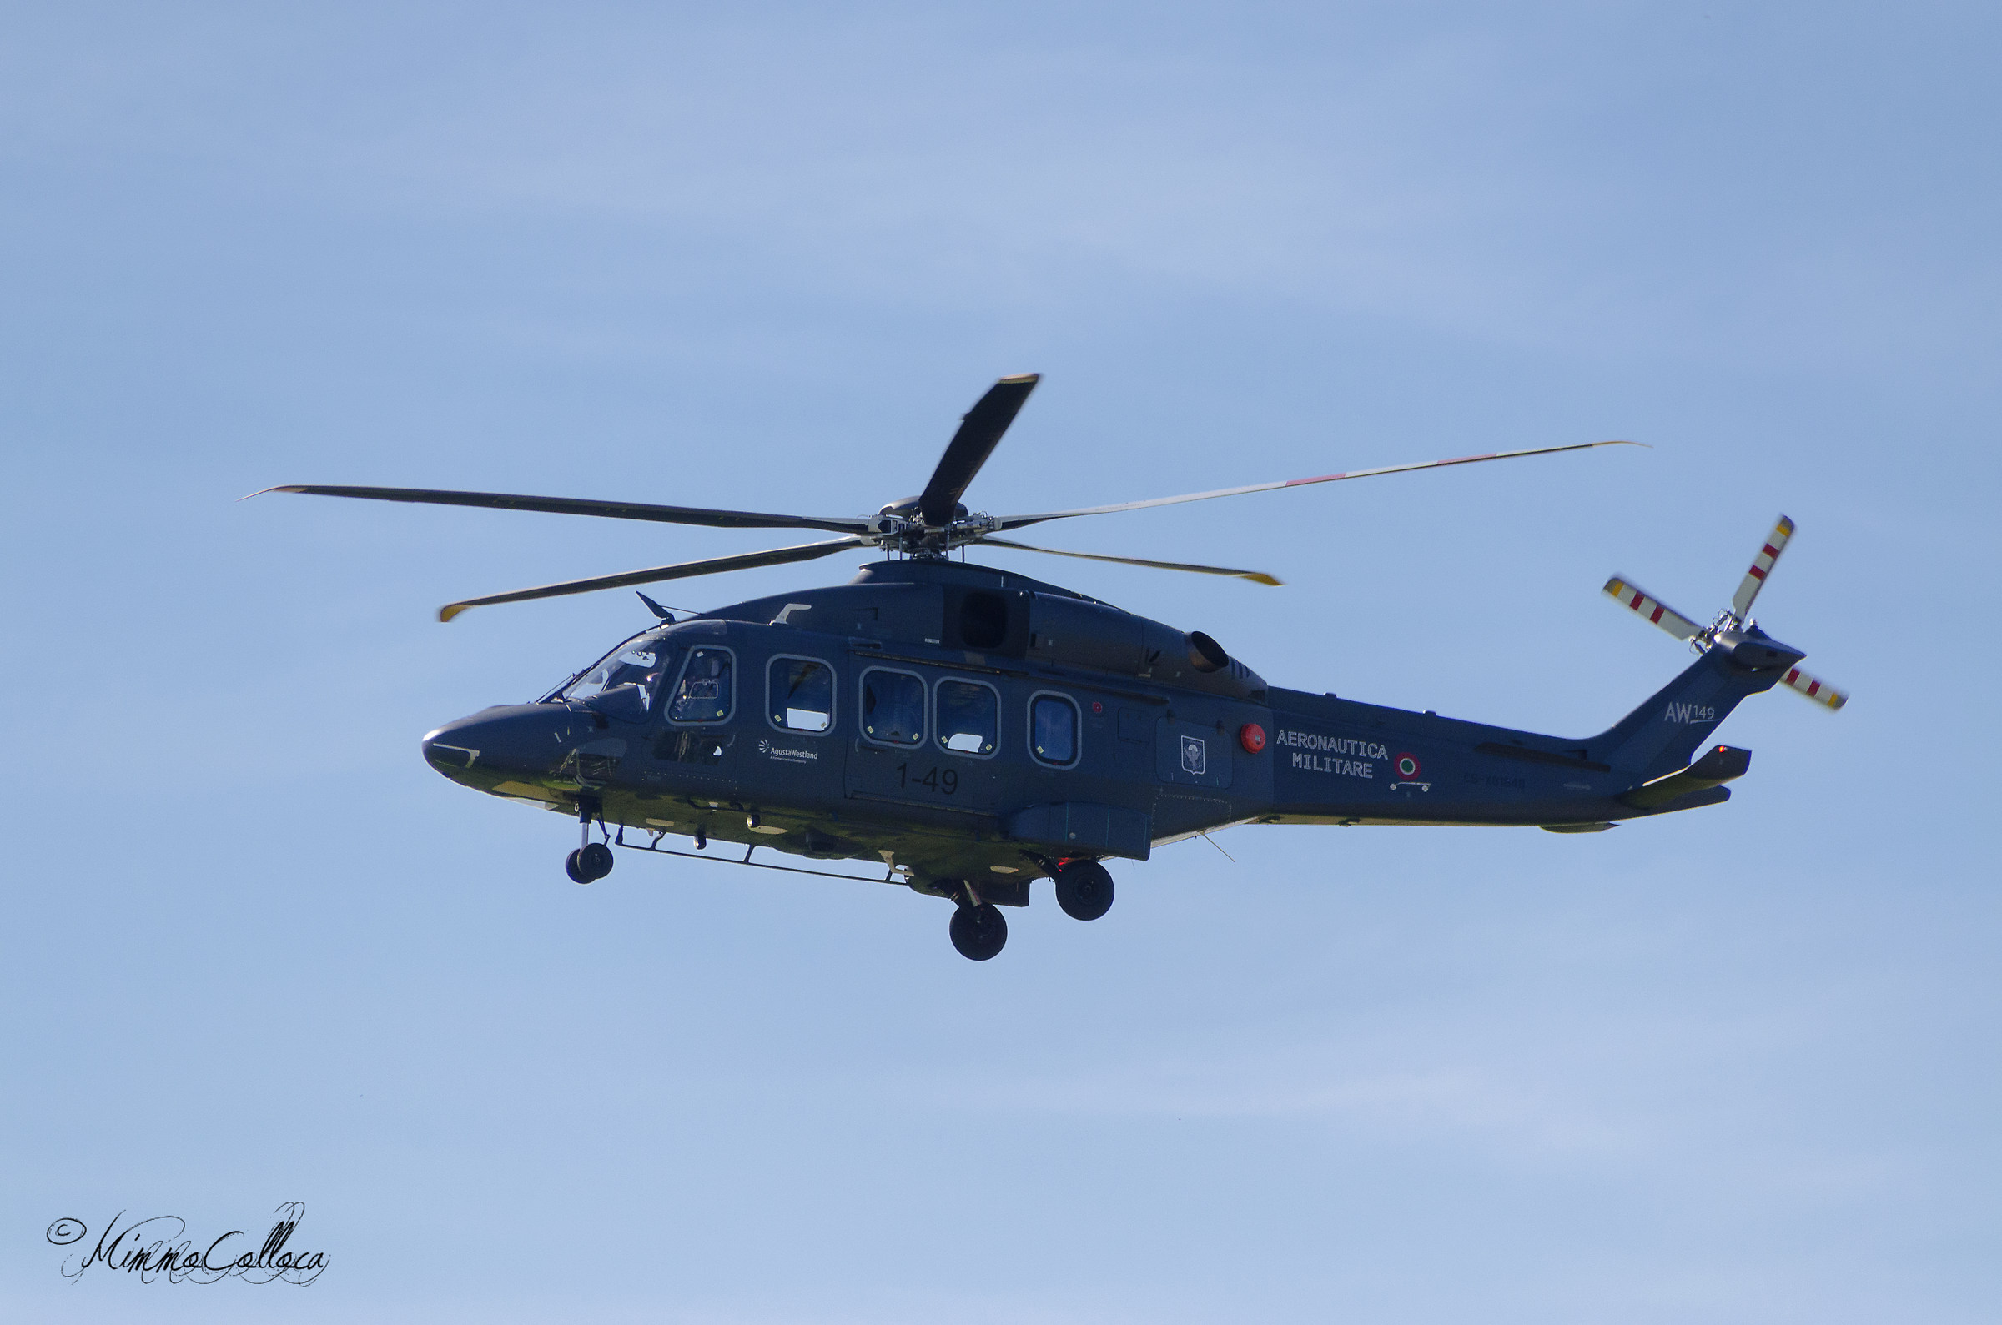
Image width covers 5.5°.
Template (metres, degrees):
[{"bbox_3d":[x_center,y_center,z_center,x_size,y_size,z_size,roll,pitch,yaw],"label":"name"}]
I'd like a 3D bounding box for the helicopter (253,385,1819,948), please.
[{"bbox_3d":[0.600,0.168,204.799,17.600,5.350,14.200,7,-12,-23],"label":"helicopter"}]

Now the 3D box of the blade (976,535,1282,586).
[{"bbox_3d":[1.319,-0.991,208.077,0.550,0.220,6.303,-8,-8,29],"label":"blade"}]

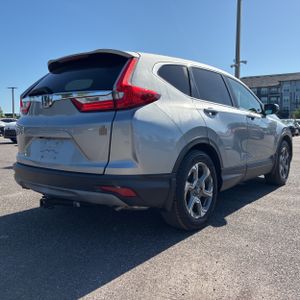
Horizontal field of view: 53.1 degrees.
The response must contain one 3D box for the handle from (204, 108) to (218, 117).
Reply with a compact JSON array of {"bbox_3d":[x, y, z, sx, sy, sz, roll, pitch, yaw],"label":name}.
[{"bbox_3d":[0.559,-0.339,2.725,0.060,0.060,0.210,5,6,39],"label":"handle"}]

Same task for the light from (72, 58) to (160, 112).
[{"bbox_3d":[-0.251,-0.489,2.237,0.570,0.430,0.380,5,6,39],"label":"light"}]

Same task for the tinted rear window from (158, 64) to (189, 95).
[{"bbox_3d":[0.204,-0.590,2.485,0.070,0.280,0.440,-24,-11,38],"label":"tinted rear window"}]

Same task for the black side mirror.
[{"bbox_3d":[1.585,-0.529,3.890,0.200,0.150,0.120,5,6,39],"label":"black side mirror"}]

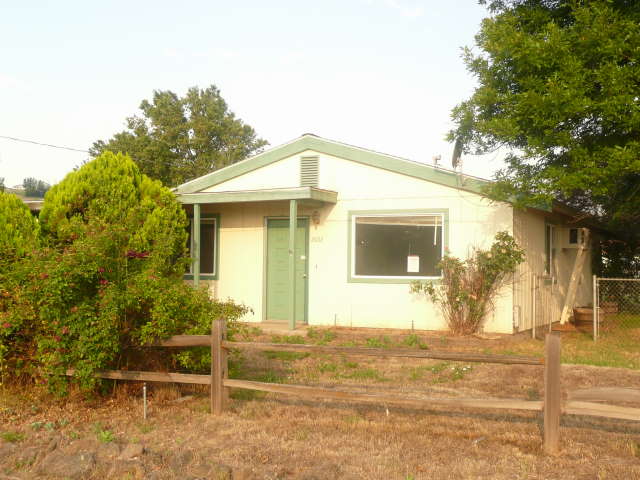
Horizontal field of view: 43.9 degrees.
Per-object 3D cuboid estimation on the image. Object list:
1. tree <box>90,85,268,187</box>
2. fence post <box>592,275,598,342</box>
[{"bbox_3d":[-6.653,-2.279,36.099,8.700,9.525,8.500,-1,-3,27],"label":"tree"},{"bbox_3d":[5.056,1.262,14.600,0.063,1.220,0.063,-1,-3,27],"label":"fence post"}]

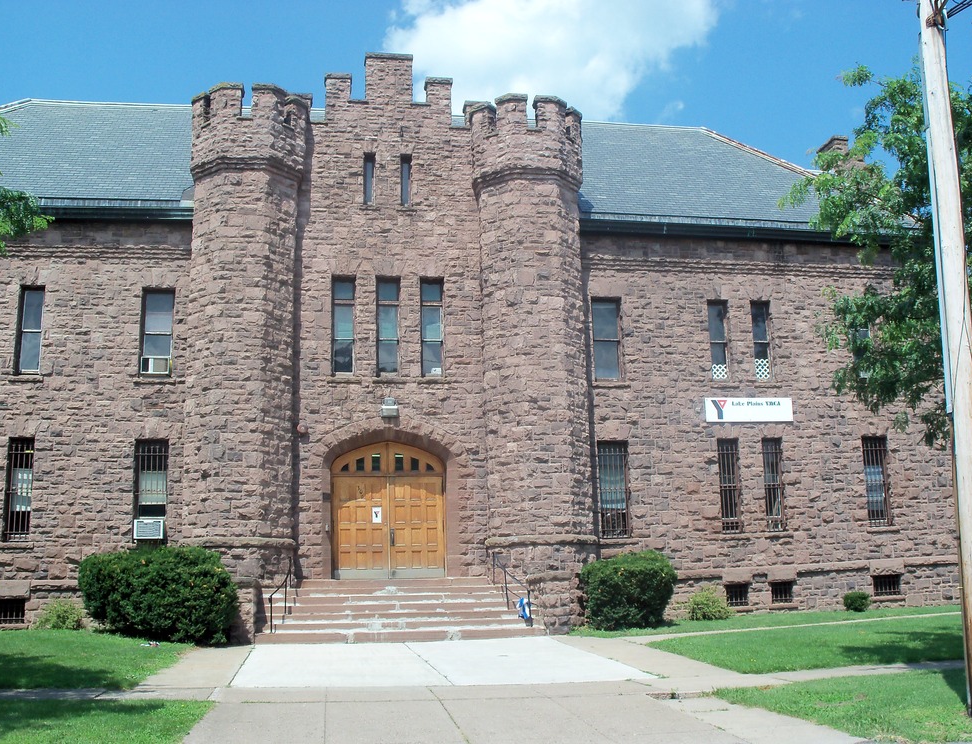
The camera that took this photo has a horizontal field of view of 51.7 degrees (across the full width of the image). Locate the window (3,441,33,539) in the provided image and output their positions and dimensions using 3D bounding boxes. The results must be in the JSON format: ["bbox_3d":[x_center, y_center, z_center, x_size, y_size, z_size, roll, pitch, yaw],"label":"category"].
[{"bbox_3d":[-10.478,2.655,22.665,0.600,2.290,0.200,1,-12,-10],"label":"window"}]

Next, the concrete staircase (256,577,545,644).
[{"bbox_3d":[-1.875,5.061,21.560,5.819,1.233,2.700,1,-12,-10],"label":"concrete staircase"}]

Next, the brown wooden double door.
[{"bbox_3d":[-2.187,3.090,22.378,2.530,3.000,0.150,0,-9,-9],"label":"brown wooden double door"}]

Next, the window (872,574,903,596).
[{"bbox_3d":[10.188,5.452,25.581,0.743,0.532,0.200,1,-12,-10],"label":"window"}]

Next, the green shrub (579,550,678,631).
[{"bbox_3d":[3.193,4.851,22.421,2.120,1.694,1.900,1,-12,-10],"label":"green shrub"}]

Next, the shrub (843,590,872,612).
[{"bbox_3d":[8.999,5.543,24.299,0.720,0.520,0.700,1,-12,-10],"label":"shrub"}]

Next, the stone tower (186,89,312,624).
[{"bbox_3d":[-5.308,-0.264,22.207,2.550,12.267,2.550,1,-10,-9],"label":"stone tower"}]

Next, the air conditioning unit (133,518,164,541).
[{"bbox_3d":[-7.053,3.324,21.160,0.580,0.400,0.500,0,-9,-9],"label":"air conditioning unit"}]

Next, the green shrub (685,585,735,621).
[{"bbox_3d":[5.183,5.276,23.001,1.118,0.768,1.000,1,-10,-9],"label":"green shrub"}]

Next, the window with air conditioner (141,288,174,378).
[{"bbox_3d":[-7.174,-0.863,21.903,0.710,1.880,0.220,0,-9,-9],"label":"window with air conditioner"}]

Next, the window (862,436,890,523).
[{"bbox_3d":[9.263,2.586,23.792,0.640,2.070,0.200,0,-9,-9],"label":"window"}]

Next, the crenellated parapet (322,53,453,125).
[{"bbox_3d":[-2.363,-6.739,24.304,3.107,1.958,0.500,1,-10,-9],"label":"crenellated parapet"}]

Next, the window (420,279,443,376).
[{"bbox_3d":[-1.234,-1.013,22.831,0.500,2.260,0.200,0,-9,-9],"label":"window"}]

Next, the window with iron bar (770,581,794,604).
[{"bbox_3d":[6.807,5.071,23.066,0.550,0.520,0.200,0,-9,-9],"label":"window with iron bar"}]

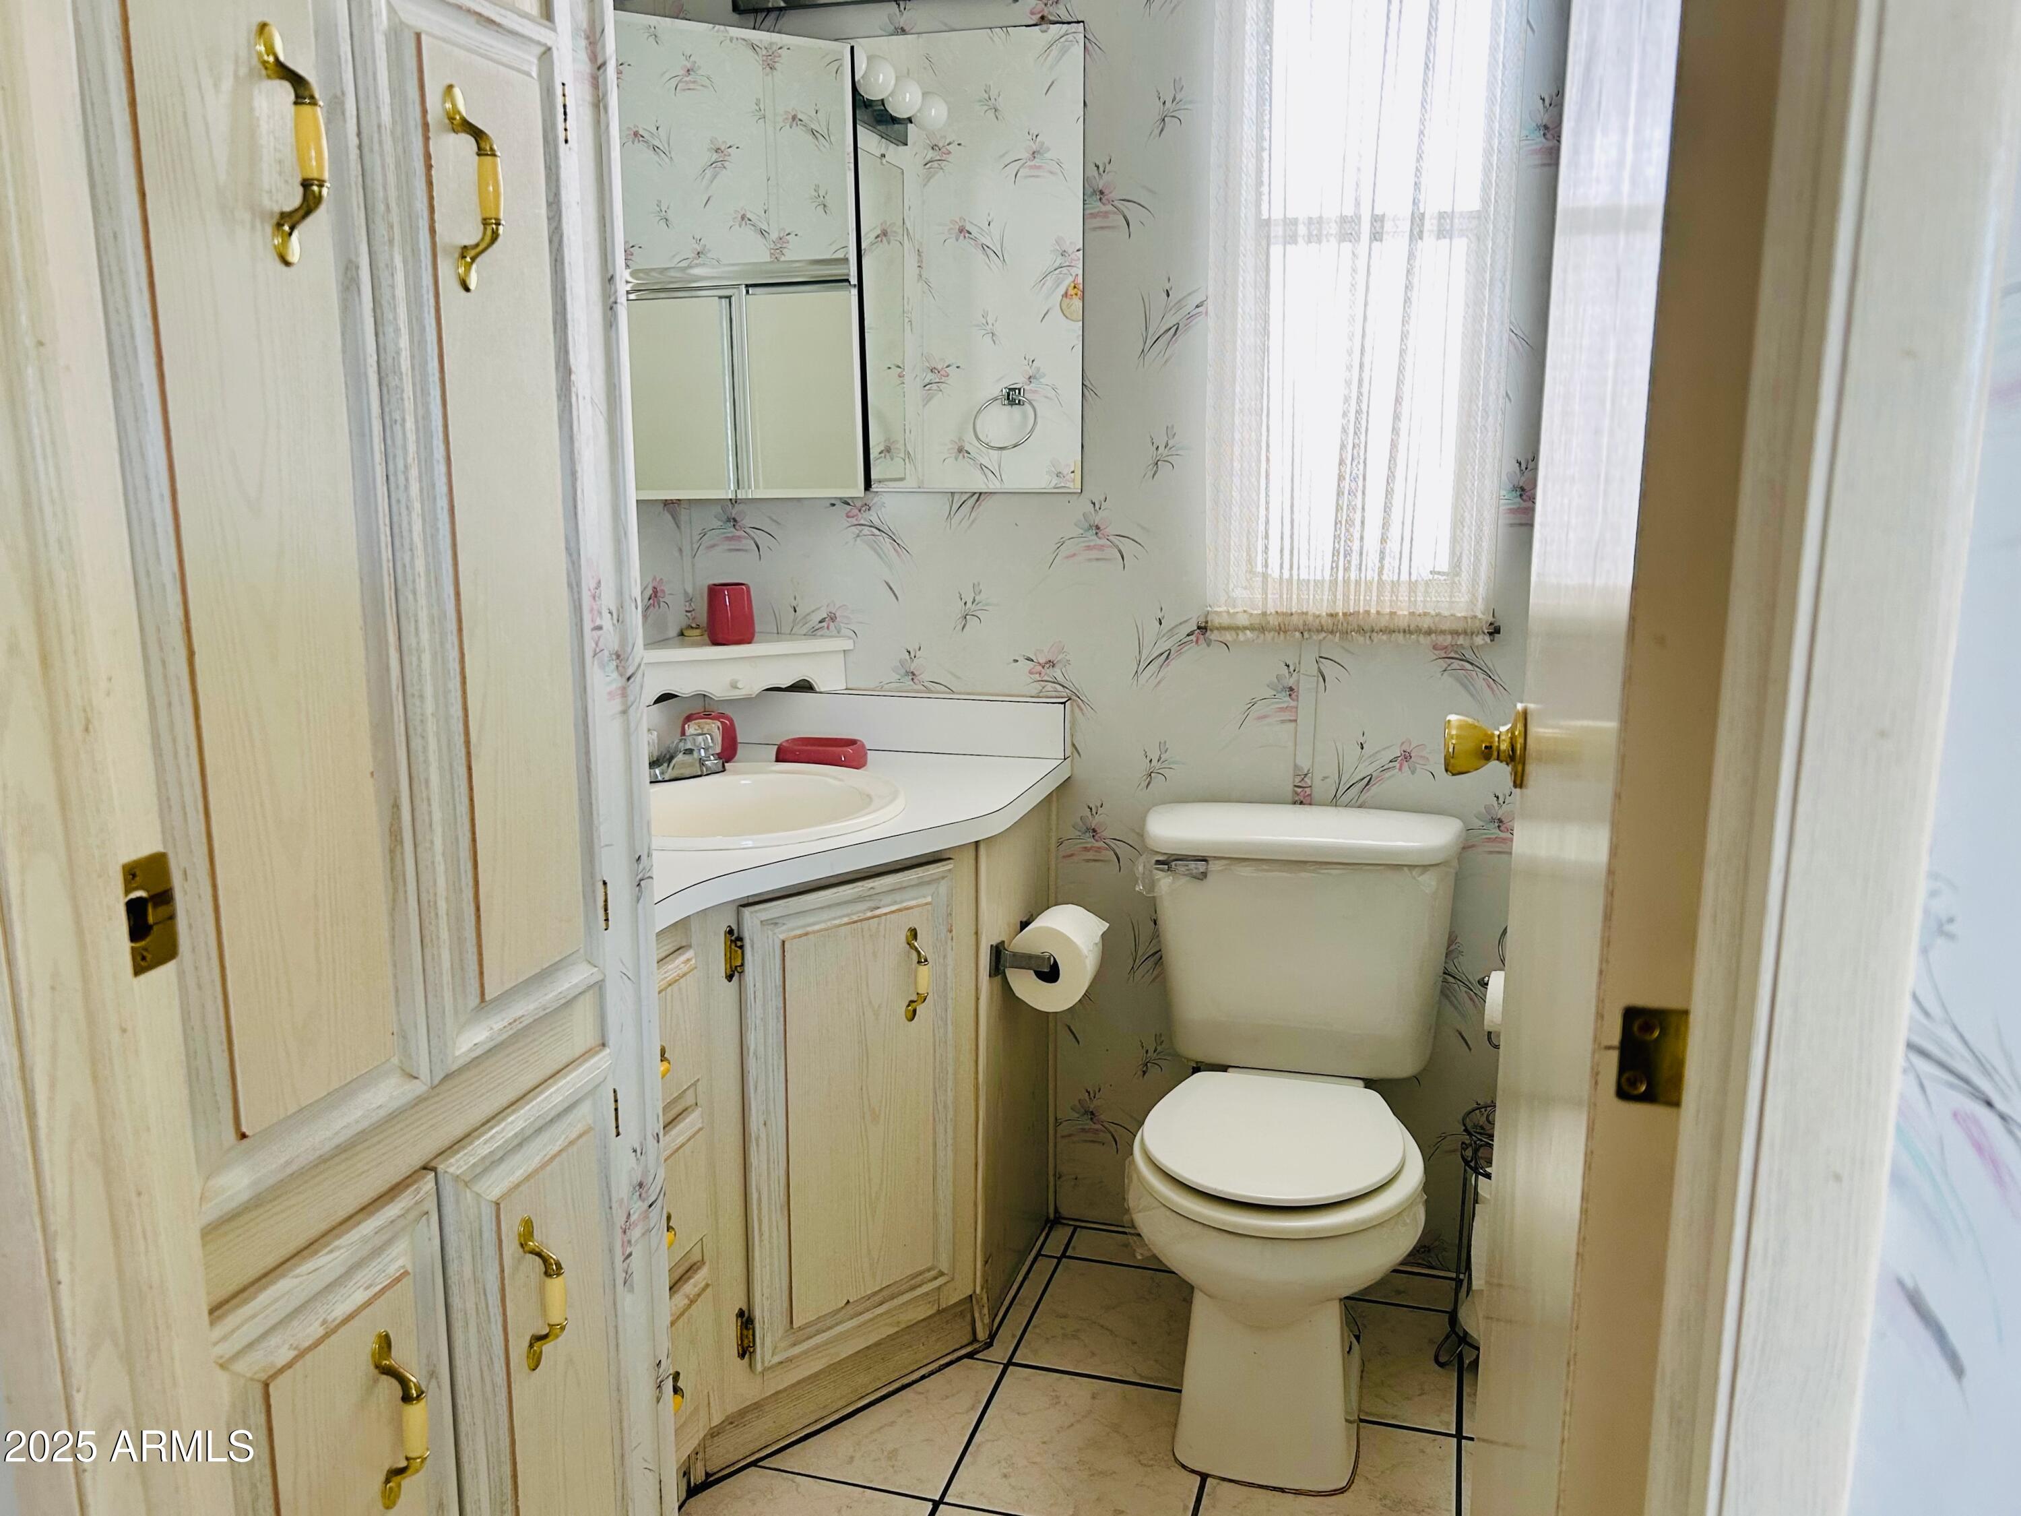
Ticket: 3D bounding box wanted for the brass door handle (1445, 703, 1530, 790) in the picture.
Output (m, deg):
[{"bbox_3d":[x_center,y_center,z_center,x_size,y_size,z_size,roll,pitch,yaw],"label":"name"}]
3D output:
[{"bbox_3d":[0.369,-0.011,1.183,0.062,0.065,0.065,3,12,16],"label":"brass door handle"}]

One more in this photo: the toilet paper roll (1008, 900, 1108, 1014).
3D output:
[{"bbox_3d":[0.064,0.279,2.118,0.119,0.119,0.104,3,12,16],"label":"toilet paper roll"}]

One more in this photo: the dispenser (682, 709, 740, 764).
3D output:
[{"bbox_3d":[-0.472,-0.035,2.385,0.080,0.080,0.052,-6,13,-29],"label":"dispenser"}]

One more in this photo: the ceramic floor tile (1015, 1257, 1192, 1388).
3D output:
[{"bbox_3d":[0.188,0.838,2.247,0.302,0.009,0.302,3,12,16],"label":"ceramic floor tile"}]

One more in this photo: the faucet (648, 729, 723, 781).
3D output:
[{"bbox_3d":[-0.473,-0.005,2.208,0.160,0.078,0.135,-10,15,-41],"label":"faucet"}]

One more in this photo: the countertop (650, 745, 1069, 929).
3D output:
[{"bbox_3d":[-0.358,0.102,1.978,0.650,0.035,1.040,3,12,16],"label":"countertop"}]

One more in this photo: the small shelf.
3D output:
[{"bbox_3d":[-0.470,-0.147,2.426,0.387,0.092,0.238,-6,13,-28],"label":"small shelf"}]

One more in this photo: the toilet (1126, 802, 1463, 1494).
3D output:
[{"bbox_3d":[0.364,0.496,2.045,0.440,0.741,0.650,3,11,14],"label":"toilet"}]

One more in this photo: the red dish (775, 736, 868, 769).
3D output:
[{"bbox_3d":[-0.286,-0.012,2.380,0.140,0.036,0.085,4,12,21],"label":"red dish"}]

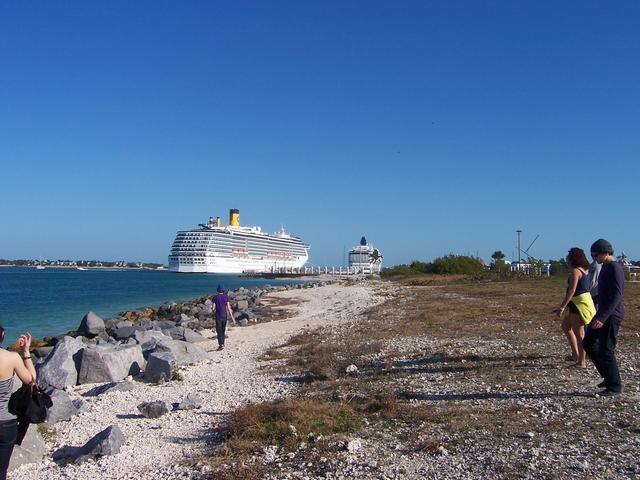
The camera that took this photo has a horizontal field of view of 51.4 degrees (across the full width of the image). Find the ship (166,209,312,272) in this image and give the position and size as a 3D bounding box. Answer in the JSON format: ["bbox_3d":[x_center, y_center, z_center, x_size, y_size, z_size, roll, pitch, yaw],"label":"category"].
[{"bbox_3d":[-54.258,2.378,631.588,33.000,55.000,292.000,-1,-2,17],"label":"ship"}]

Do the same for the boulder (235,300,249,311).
[{"bbox_3d":[-3.479,2.903,29.500,0.580,0.420,0.520,0,-2,9],"label":"boulder"}]

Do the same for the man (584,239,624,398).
[{"bbox_3d":[3.142,0.856,7.350,0.480,1.700,0.480,-1,-2,22],"label":"man"}]

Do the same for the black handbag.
[{"bbox_3d":[-2.131,1.277,4.900,0.310,0.410,0.200,0,-2,-11],"label":"black handbag"}]

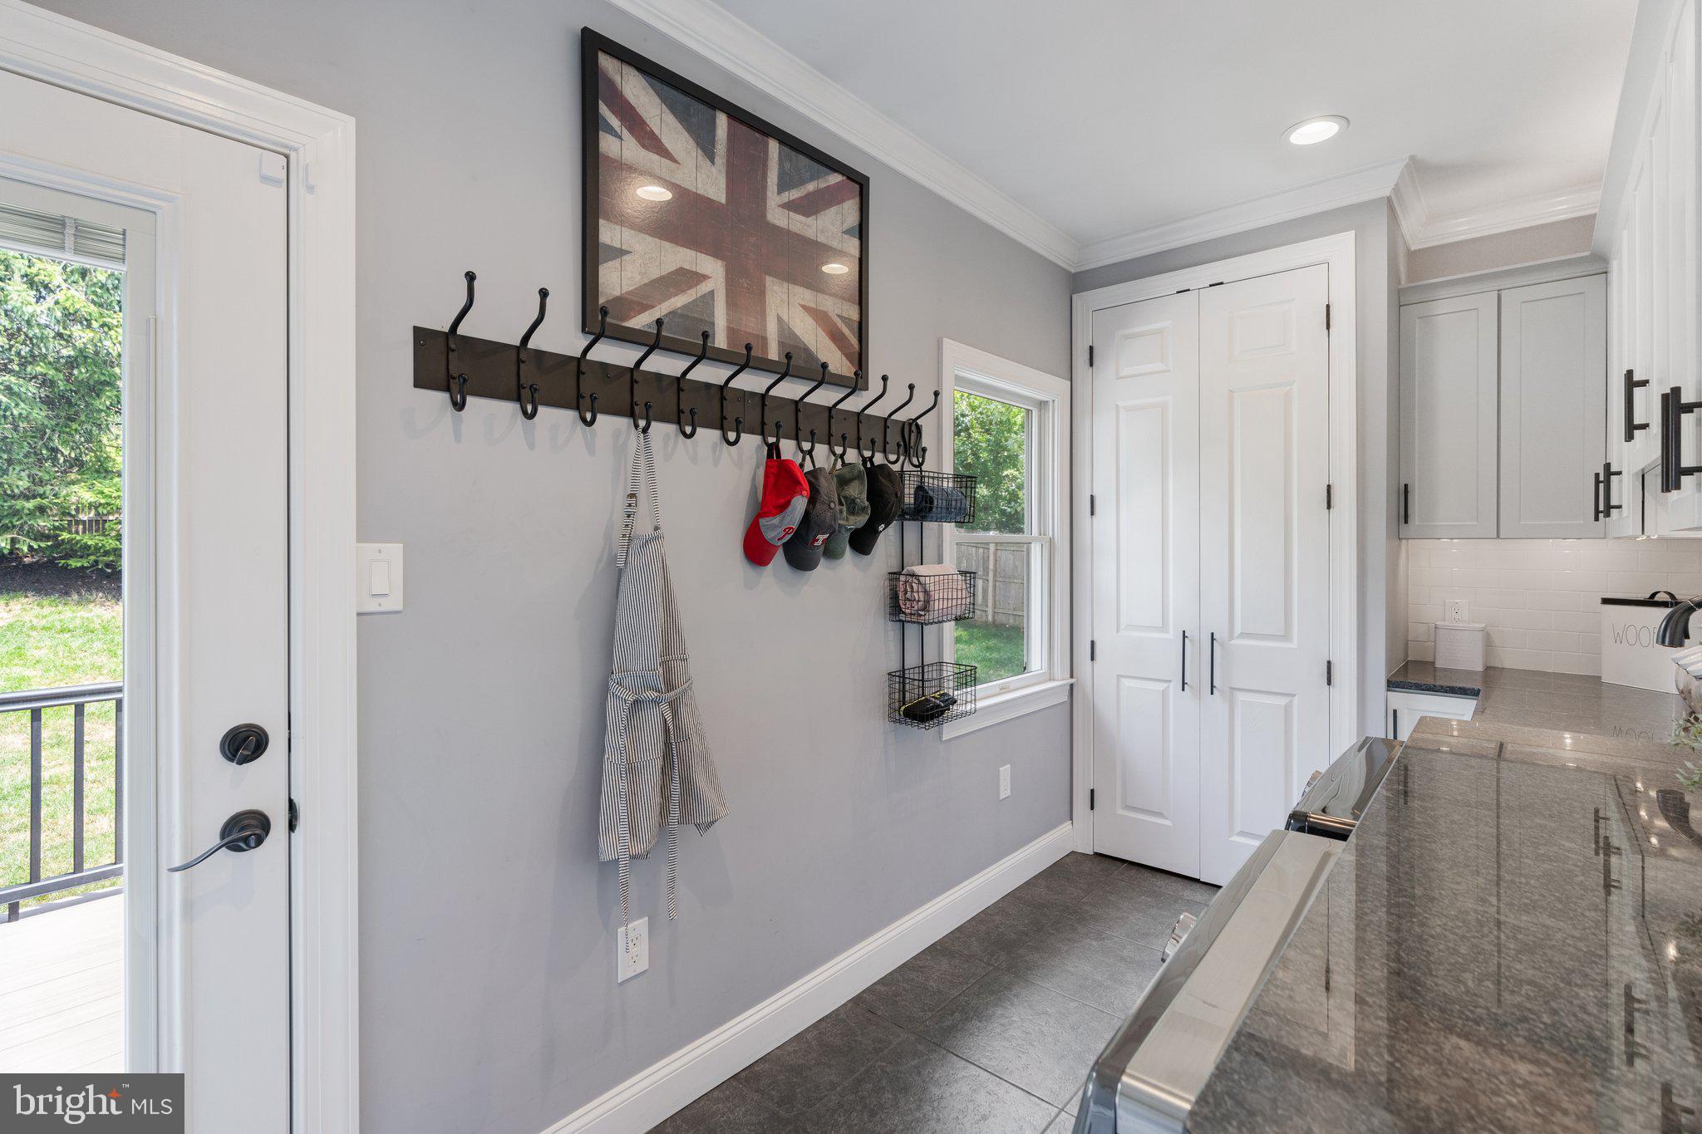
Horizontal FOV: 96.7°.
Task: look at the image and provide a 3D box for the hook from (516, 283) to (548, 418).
[{"bbox_3d":[-0.648,-0.432,1.544,0.105,0.258,0.024,1,1,43],"label":"hook"}]

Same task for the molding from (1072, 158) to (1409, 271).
[{"bbox_3d":[1.462,-1.374,3.027,1.265,0.090,0.075,1,1,41],"label":"molding"}]

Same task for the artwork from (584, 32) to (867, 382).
[{"bbox_3d":[-0.275,-0.876,2.038,0.028,0.671,0.962,1,1,43],"label":"artwork"}]

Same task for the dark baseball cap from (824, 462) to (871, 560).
[{"bbox_3d":[-0.004,-0.156,2.201,0.170,0.270,0.135,0,9,-33],"label":"dark baseball cap"}]

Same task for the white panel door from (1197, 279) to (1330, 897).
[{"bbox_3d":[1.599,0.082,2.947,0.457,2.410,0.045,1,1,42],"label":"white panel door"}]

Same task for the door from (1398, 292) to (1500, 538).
[{"bbox_3d":[2.289,-0.568,2.901,0.295,0.920,0.021,1,1,41],"label":"door"}]

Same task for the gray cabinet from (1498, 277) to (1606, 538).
[{"bbox_3d":[2.509,-0.560,2.707,0.280,0.920,0.021,1,1,41],"label":"gray cabinet"}]

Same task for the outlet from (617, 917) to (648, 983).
[{"bbox_3d":[-0.515,0.906,1.790,0.010,0.121,0.077,1,1,43],"label":"outlet"}]

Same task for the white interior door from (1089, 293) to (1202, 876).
[{"bbox_3d":[1.274,0.071,3.268,0.452,2.432,0.038,1,1,41],"label":"white interior door"}]

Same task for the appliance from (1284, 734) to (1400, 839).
[{"bbox_3d":[1.227,0.887,1.280,0.770,0.970,0.686,1,1,42],"label":"appliance"}]

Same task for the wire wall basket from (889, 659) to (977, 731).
[{"bbox_3d":[0.276,0.422,2.497,0.141,0.155,0.300,1,1,41],"label":"wire wall basket"}]

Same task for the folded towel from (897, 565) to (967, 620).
[{"bbox_3d":[0.273,0.081,2.492,0.124,0.165,0.229,1,1,41],"label":"folded towel"}]

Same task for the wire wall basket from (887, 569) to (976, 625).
[{"bbox_3d":[0.274,0.097,2.485,0.160,0.155,0.285,1,1,43],"label":"wire wall basket"}]

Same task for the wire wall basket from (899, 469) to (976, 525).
[{"bbox_3d":[0.274,-0.225,2.485,0.160,0.155,0.285,1,1,43],"label":"wire wall basket"}]

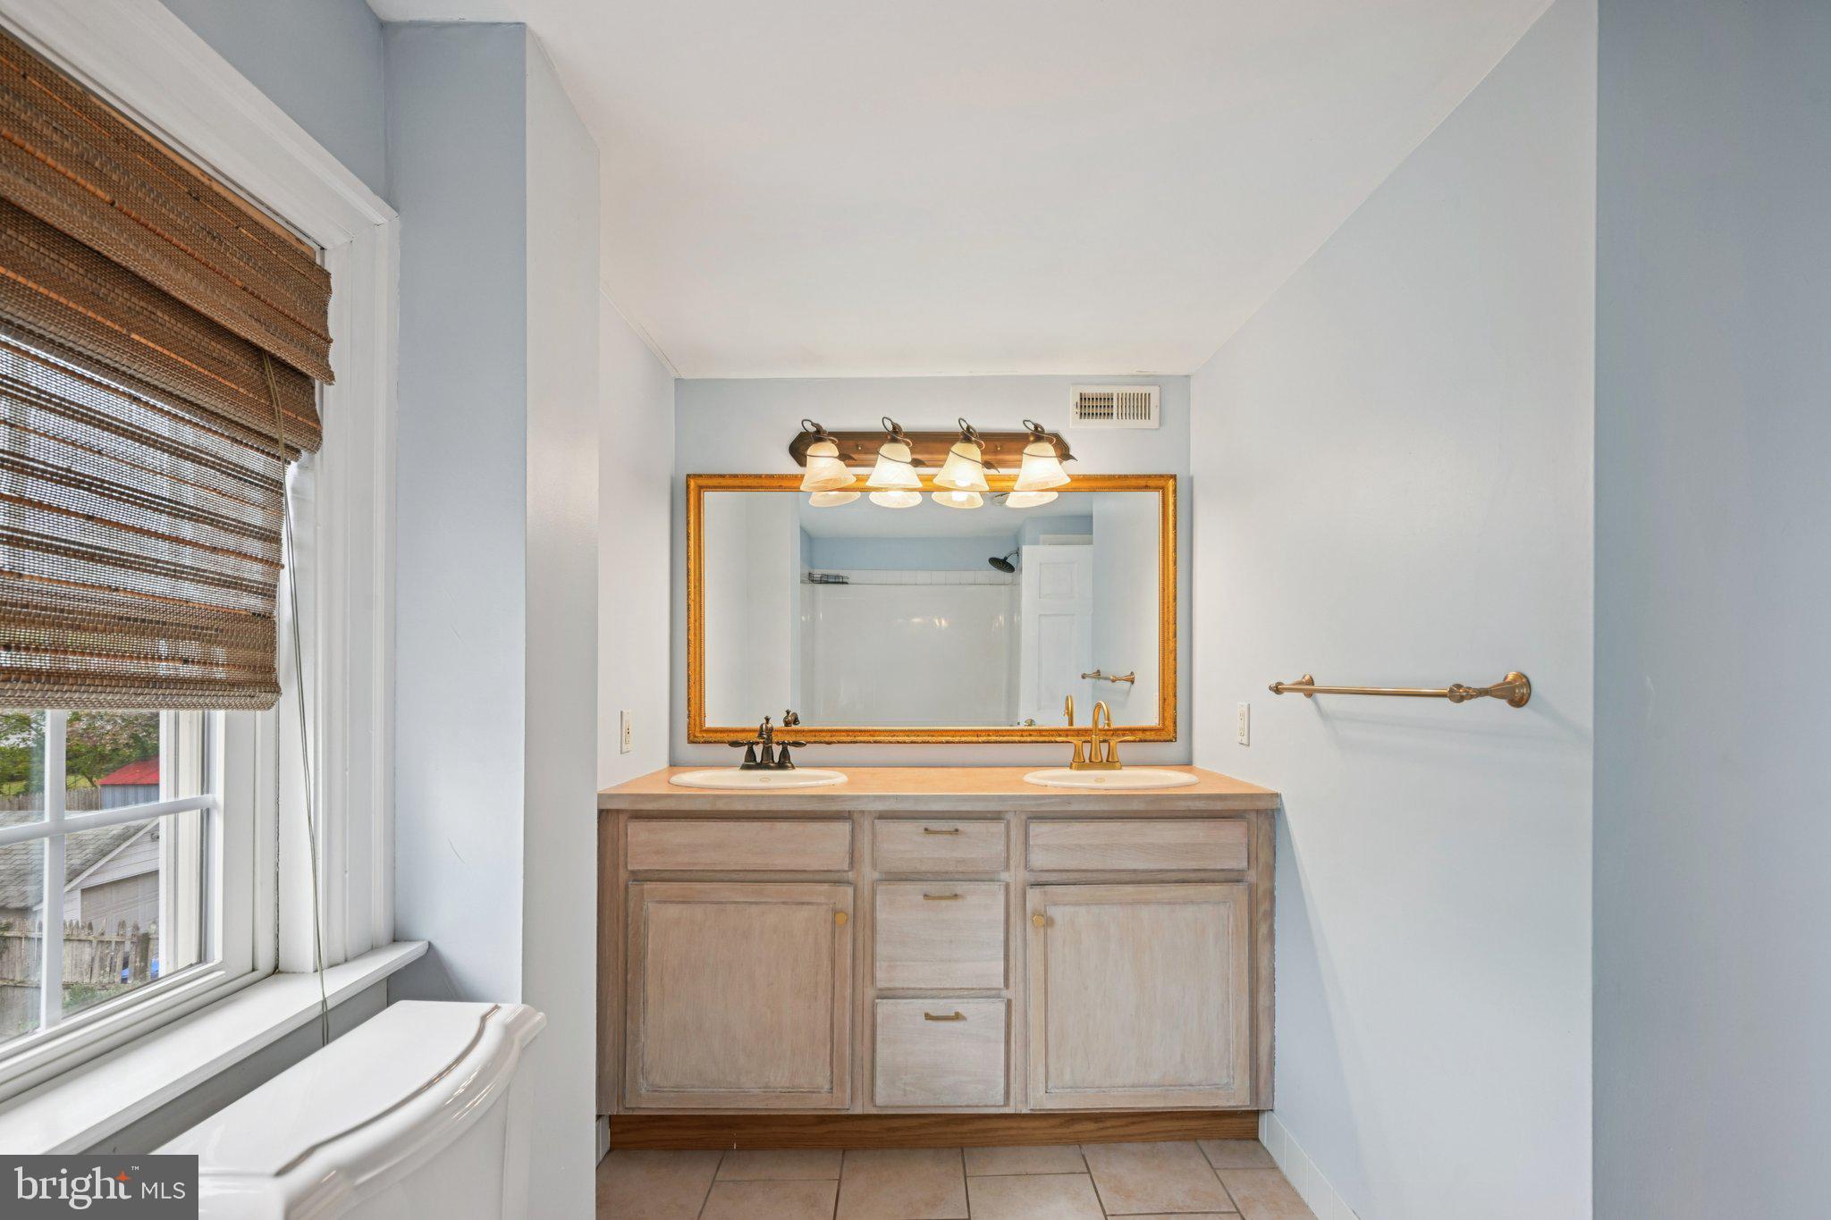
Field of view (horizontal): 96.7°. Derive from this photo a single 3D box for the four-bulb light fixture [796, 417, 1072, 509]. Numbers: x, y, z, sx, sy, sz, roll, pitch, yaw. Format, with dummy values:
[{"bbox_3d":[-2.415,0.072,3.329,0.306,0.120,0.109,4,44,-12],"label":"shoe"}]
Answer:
[{"bbox_3d":[0.045,-0.475,2.495,0.885,0.227,0.209,0,-2,0],"label":"four-bulb light fixture"}]

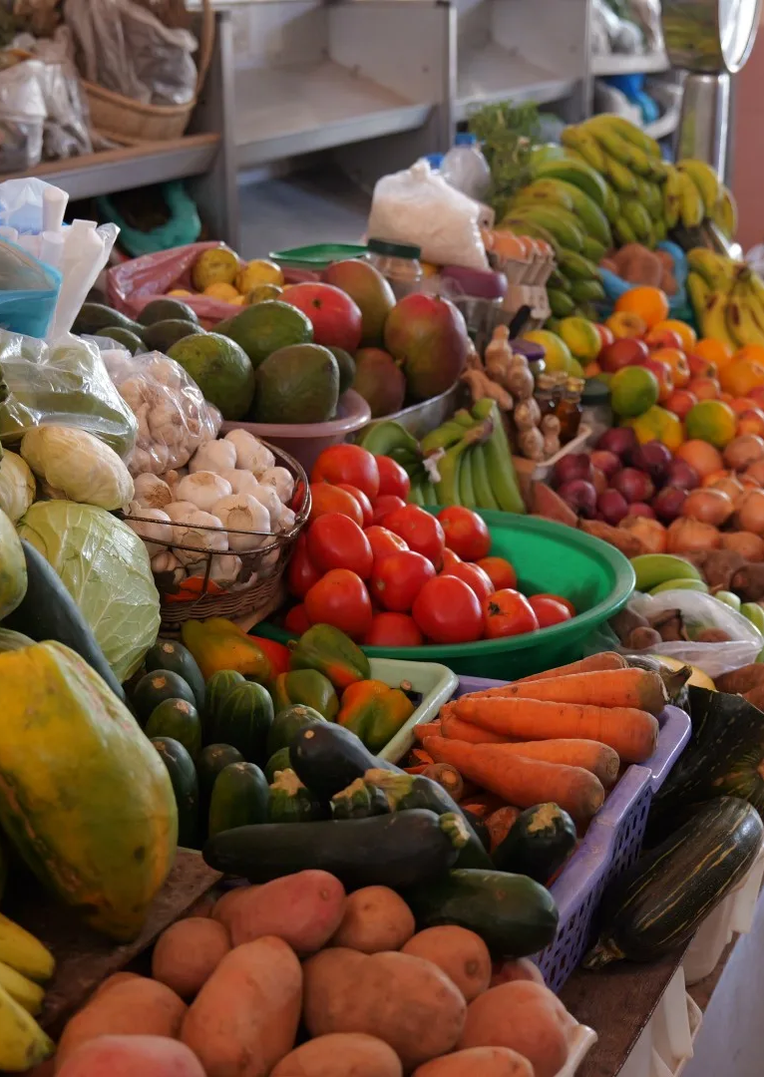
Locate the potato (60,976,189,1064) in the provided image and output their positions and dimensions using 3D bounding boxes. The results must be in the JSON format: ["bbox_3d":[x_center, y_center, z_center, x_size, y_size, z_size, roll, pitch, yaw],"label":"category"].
[{"bbox_3d":[-0.175,0.329,1.120,0.090,0.066,0.078,-10,21,-25],"label":"potato"}]

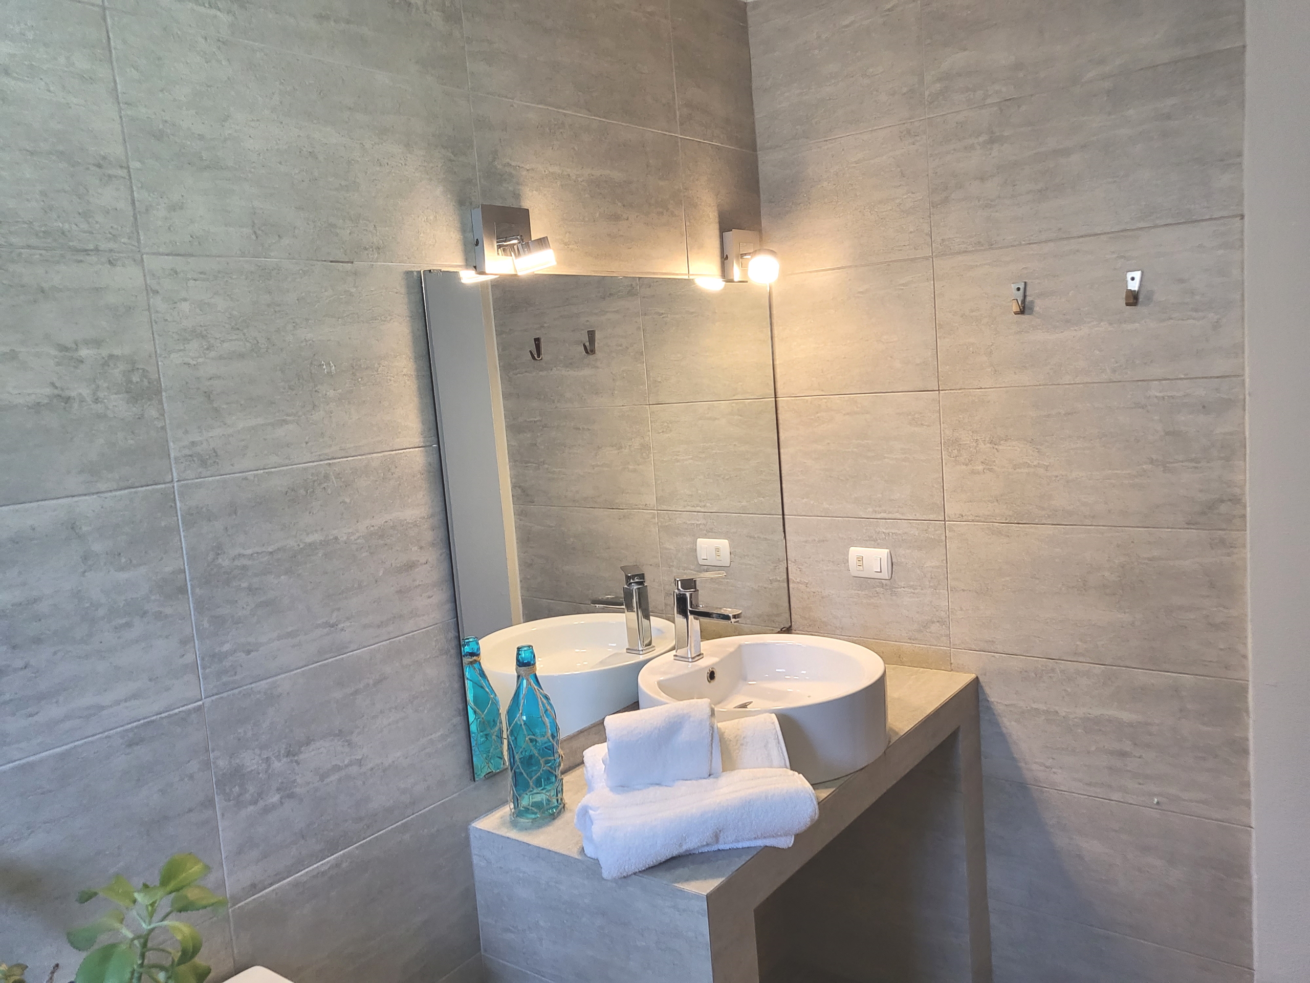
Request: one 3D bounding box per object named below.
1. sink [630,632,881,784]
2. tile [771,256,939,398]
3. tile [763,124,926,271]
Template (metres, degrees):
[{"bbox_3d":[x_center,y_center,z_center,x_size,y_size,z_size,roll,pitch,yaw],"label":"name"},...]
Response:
[{"bbox_3d":[0.217,0.430,1.998,0.492,0.146,0.492,-4,7,1],"label":"sink"},{"bbox_3d":[0.464,-0.377,2.346,0.434,0.300,0.010,1,9,38],"label":"tile"},{"bbox_3d":[0.443,-0.677,2.325,0.435,0.299,0.010,1,9,38],"label":"tile"}]

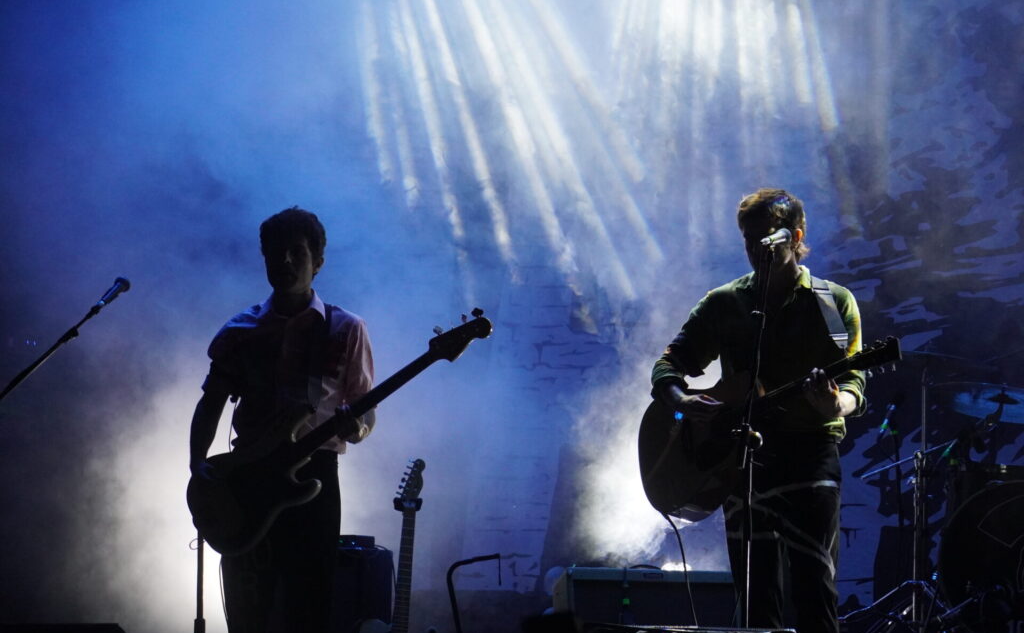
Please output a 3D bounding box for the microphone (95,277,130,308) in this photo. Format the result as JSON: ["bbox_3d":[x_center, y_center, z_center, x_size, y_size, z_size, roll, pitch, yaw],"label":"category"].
[{"bbox_3d":[-1.242,-0.076,20.600,0.052,0.052,0.163,-41,0,37],"label":"microphone"}]

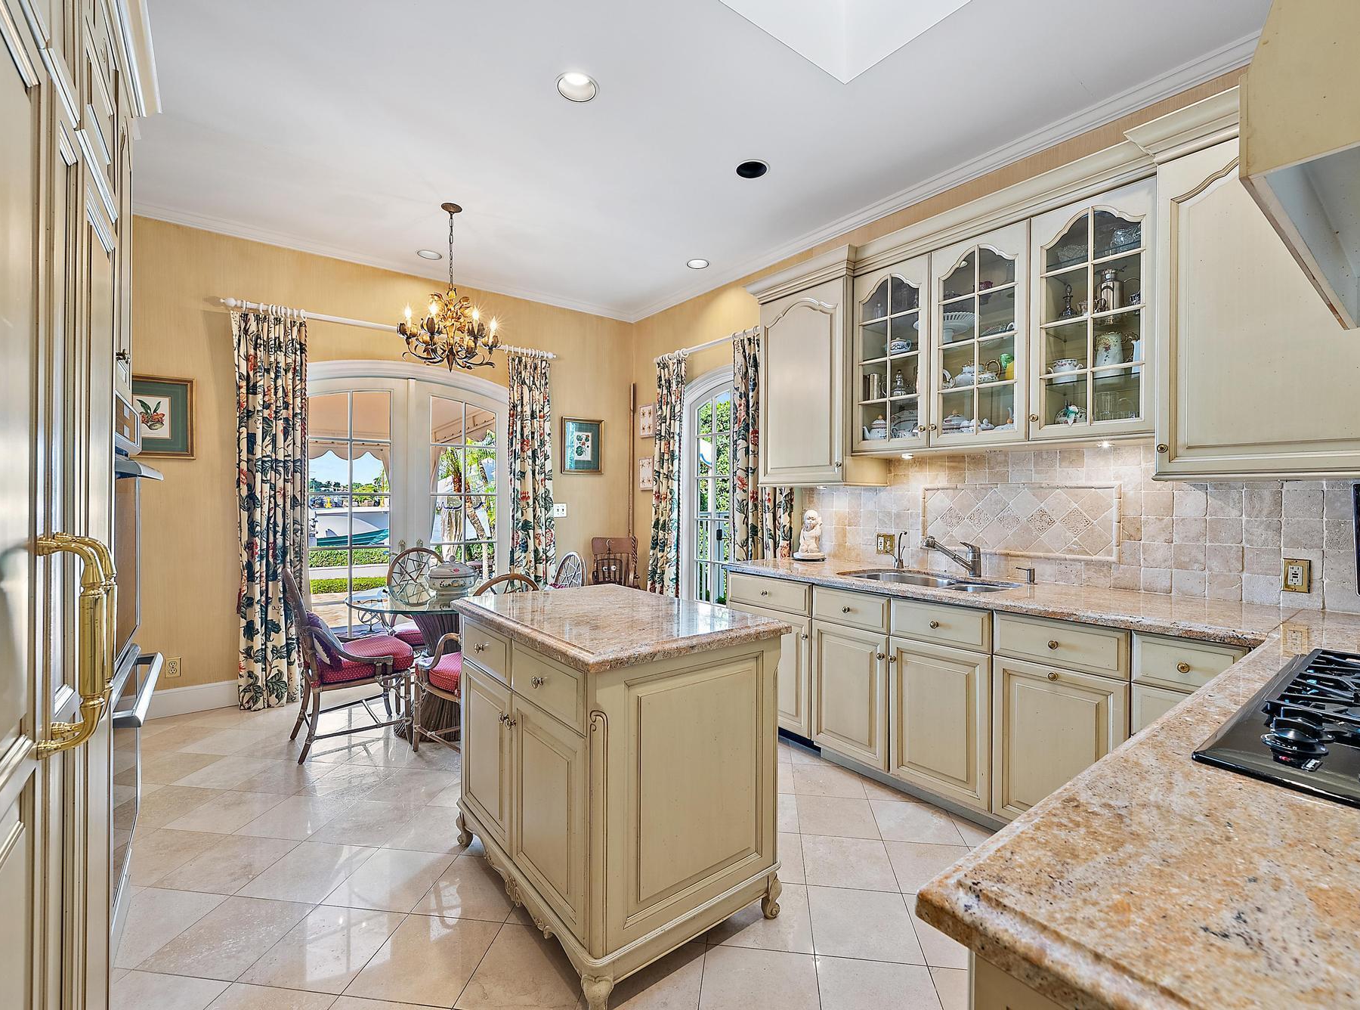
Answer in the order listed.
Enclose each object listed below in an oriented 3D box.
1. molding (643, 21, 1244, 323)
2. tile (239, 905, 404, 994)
[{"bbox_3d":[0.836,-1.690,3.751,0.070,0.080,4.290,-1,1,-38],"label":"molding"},{"bbox_3d":[-1.017,1.282,1.704,0.305,0.010,0.305,0,1,8],"label":"tile"}]

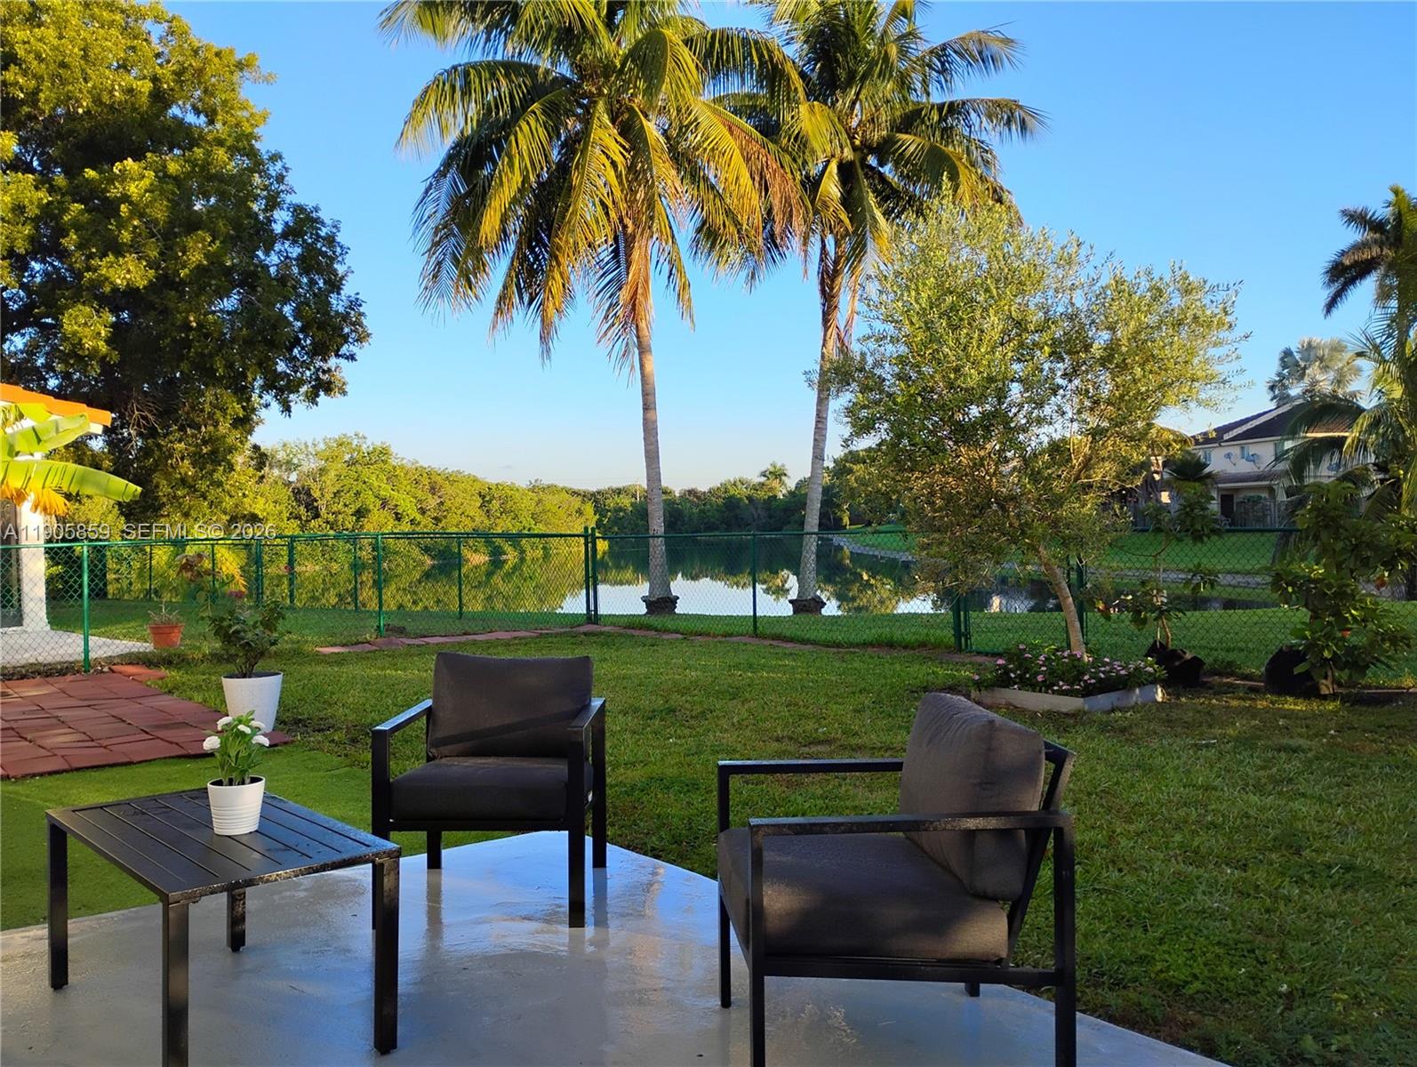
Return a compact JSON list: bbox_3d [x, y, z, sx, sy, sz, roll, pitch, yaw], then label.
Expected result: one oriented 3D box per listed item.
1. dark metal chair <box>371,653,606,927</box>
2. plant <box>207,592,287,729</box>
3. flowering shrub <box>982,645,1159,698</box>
[{"bbox_3d":[-0.698,0.825,3.820,0.648,0.775,0.675,0,0,1],"label":"dark metal chair"},{"bbox_3d":[-2.950,0.820,7.350,0.510,0.890,0.480,0,0,0],"label":"plant"},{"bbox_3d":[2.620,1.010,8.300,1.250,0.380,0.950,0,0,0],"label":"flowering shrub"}]

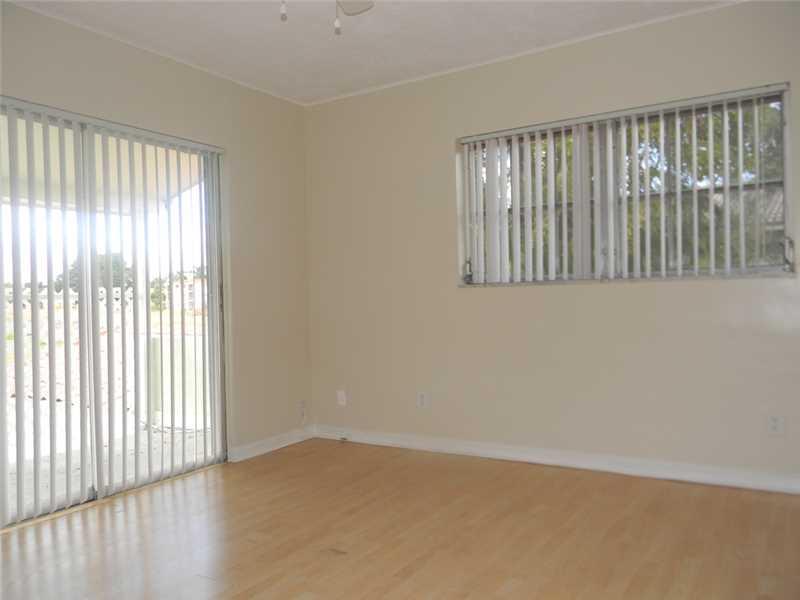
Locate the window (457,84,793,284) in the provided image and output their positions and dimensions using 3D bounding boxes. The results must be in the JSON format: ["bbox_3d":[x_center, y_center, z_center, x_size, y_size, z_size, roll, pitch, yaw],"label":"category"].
[{"bbox_3d":[1.170,-0.592,3.707,1.821,0.945,0.085,-1,0,33],"label":"window"}]

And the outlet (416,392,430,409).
[{"bbox_3d":[0.158,0.674,4.338,0.075,0.115,0.012,-1,0,33],"label":"outlet"}]

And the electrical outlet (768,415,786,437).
[{"bbox_3d":[1.885,0.627,3.235,0.075,0.115,0.012,-1,0,33],"label":"electrical outlet"}]

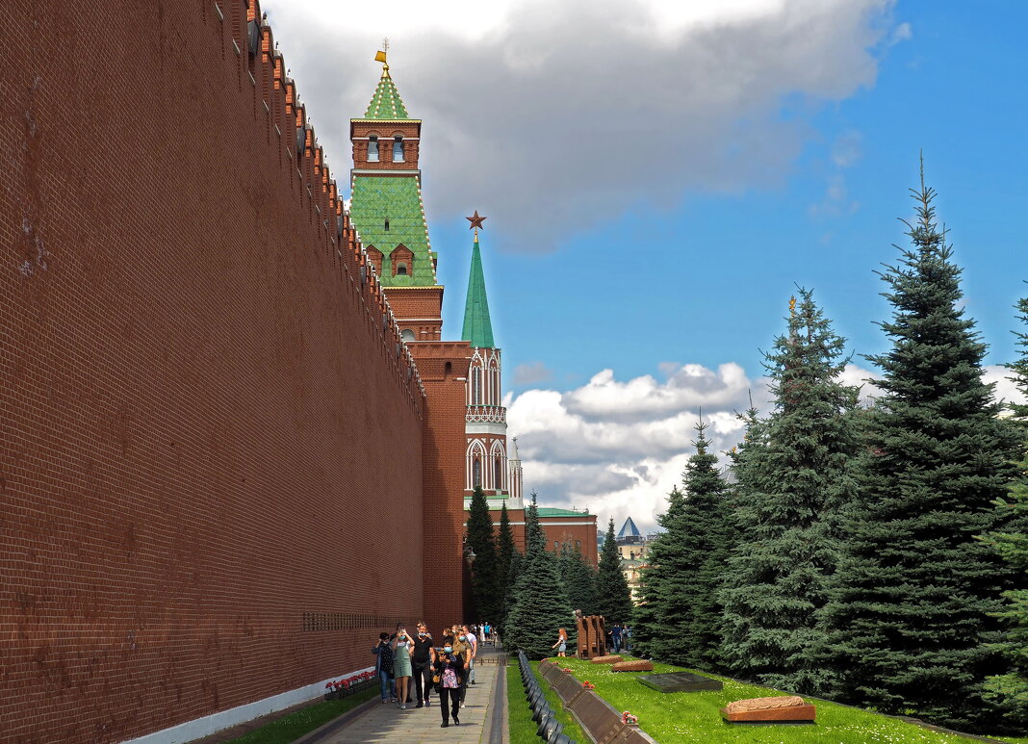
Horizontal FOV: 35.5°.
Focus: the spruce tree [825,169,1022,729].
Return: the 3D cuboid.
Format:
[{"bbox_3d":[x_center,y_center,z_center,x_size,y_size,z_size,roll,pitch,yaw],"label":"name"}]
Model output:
[{"bbox_3d":[7.048,1.075,27.220,3.900,9.513,3.900,0,-9,0],"label":"spruce tree"}]

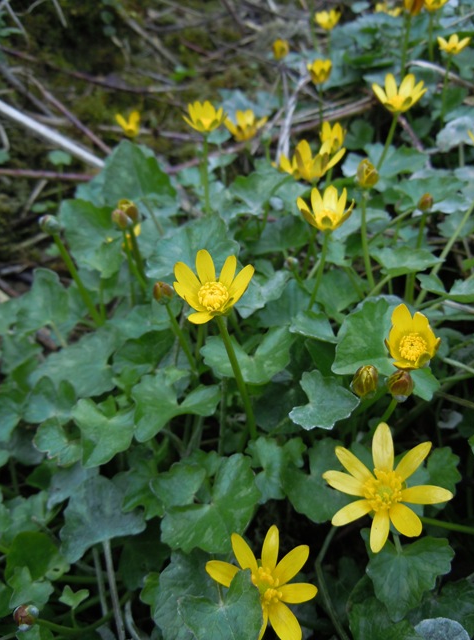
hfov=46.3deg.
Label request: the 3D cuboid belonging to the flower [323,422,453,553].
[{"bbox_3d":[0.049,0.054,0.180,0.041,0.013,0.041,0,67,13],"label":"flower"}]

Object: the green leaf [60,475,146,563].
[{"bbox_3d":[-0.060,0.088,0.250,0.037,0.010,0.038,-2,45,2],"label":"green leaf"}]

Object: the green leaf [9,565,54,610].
[{"bbox_3d":[-0.074,0.096,0.200,0.017,0.005,0.017,-9,54,-19],"label":"green leaf"}]

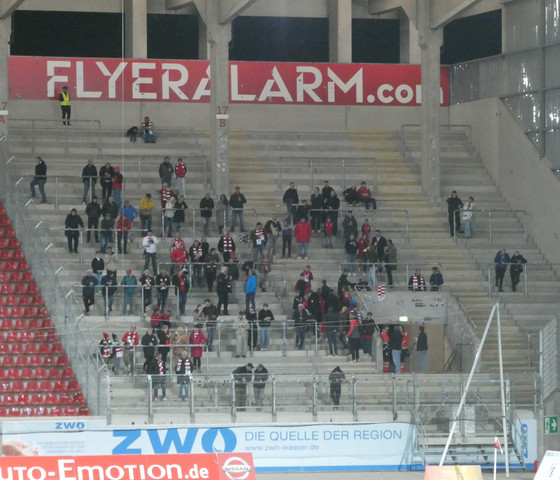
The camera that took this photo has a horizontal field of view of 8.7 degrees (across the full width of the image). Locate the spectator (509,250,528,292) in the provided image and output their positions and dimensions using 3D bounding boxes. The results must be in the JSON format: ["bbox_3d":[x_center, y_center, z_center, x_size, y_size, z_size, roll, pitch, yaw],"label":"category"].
[{"bbox_3d":[9.281,1.229,143.594,0.600,1.604,0.450,0,-1,-5],"label":"spectator"}]

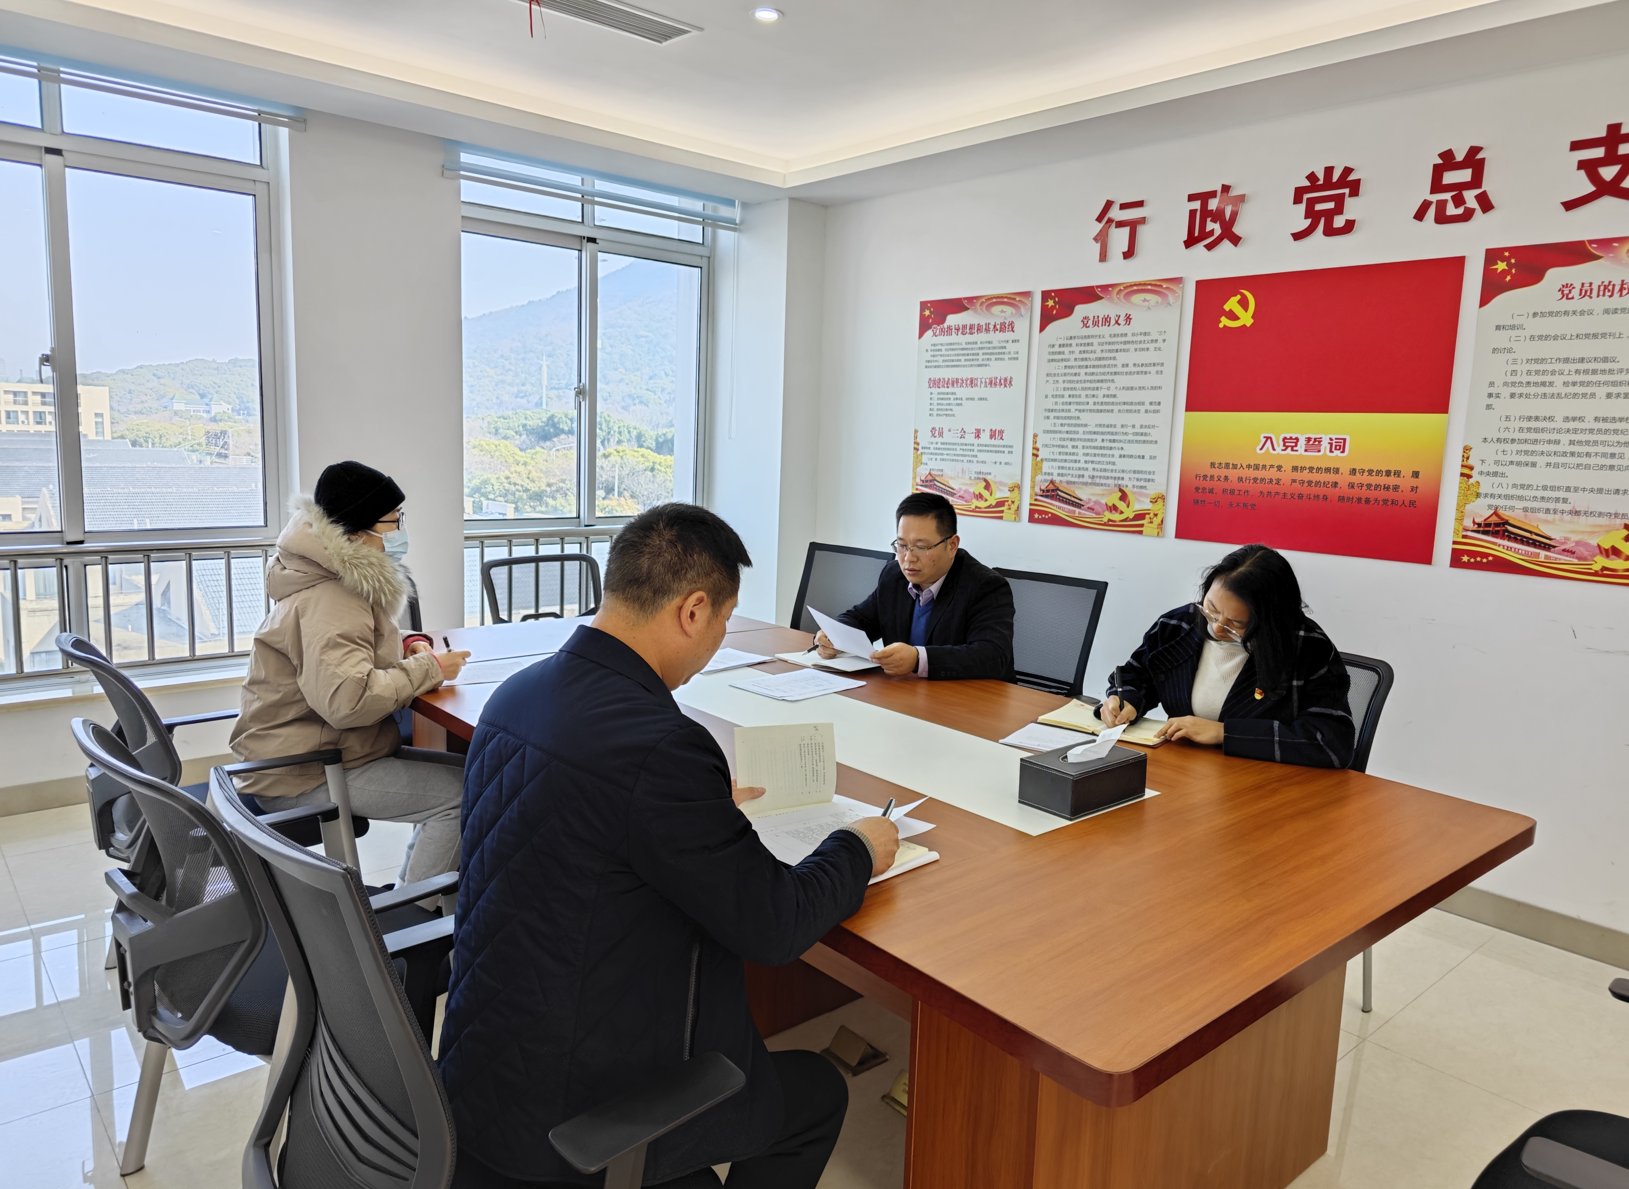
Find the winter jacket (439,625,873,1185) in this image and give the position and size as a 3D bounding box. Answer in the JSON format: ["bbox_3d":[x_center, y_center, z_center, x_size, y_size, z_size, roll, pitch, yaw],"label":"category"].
[{"bbox_3d":[-0.184,0.333,1.439,0.710,0.700,0.560,-5,11,-41],"label":"winter jacket"}]

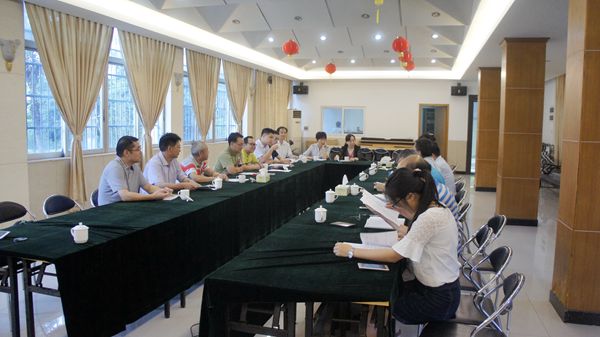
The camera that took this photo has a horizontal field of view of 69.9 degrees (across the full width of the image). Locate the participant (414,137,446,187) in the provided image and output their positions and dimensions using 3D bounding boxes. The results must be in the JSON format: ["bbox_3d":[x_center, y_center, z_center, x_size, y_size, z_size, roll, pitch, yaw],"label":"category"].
[{"bbox_3d":[1.270,0.334,4.531,0.750,1.320,0.480,2,6,17],"label":"participant"}]

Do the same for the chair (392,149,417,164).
[{"bbox_3d":[2.702,-0.090,11.250,0.460,0.800,0.500,2,6,17],"label":"chair"}]

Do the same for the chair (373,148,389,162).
[{"bbox_3d":[2.142,-0.110,11.421,0.460,0.800,0.500,2,6,17],"label":"chair"}]

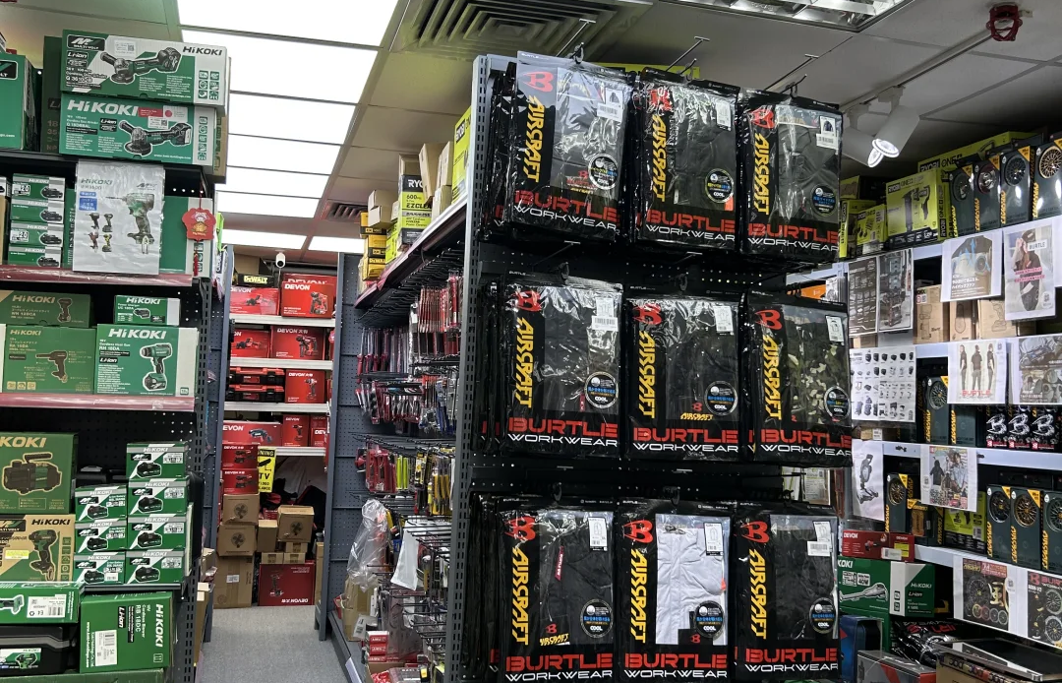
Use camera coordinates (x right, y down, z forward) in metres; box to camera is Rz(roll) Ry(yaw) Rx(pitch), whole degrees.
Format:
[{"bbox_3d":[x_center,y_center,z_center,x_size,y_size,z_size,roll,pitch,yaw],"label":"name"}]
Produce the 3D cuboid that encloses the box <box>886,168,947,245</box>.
[{"bbox_3d":[1.415,-0.475,3.874,0.065,0.245,0.292,3,-4,-15],"label":"box"}]

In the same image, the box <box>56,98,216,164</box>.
[{"bbox_3d":[-1.042,-0.549,2.844,0.380,0.155,0.115,3,-4,-15],"label":"box"}]

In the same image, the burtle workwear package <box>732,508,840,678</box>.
[{"bbox_3d":[0.624,0.610,2.614,0.283,0.410,0.040,5,-10,-19],"label":"burtle workwear package"}]

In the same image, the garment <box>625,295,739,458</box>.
[{"bbox_3d":[0.371,0.075,2.615,0.283,0.410,0.040,2,-7,-5],"label":"garment"}]

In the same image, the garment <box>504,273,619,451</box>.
[{"bbox_3d":[0.069,0.053,2.507,0.283,0.410,0.040,3,-9,-10],"label":"garment"}]

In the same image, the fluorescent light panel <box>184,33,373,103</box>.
[{"bbox_3d":[-0.793,-0.863,3.354,0.600,0.030,0.600,2,-4,-15],"label":"fluorescent light panel"}]

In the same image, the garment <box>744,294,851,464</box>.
[{"bbox_3d":[0.663,0.098,2.659,0.295,0.420,0.045,7,-11,-22],"label":"garment"}]

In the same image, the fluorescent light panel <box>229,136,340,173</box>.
[{"bbox_3d":[-1.111,-0.797,4.510,0.600,0.030,0.600,2,-4,-15],"label":"fluorescent light panel"}]

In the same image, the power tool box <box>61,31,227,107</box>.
[{"bbox_3d":[-1.045,-0.723,2.896,0.408,0.162,0.130,3,-4,-15],"label":"power tool box"}]

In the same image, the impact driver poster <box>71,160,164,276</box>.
[{"bbox_3d":[-1.098,-0.322,2.829,0.215,0.295,0.012,3,-4,-15],"label":"impact driver poster"}]

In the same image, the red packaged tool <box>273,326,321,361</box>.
[{"bbox_3d":[-1.622,0.018,7.402,0.350,0.225,0.120,3,-4,-15],"label":"red packaged tool"}]

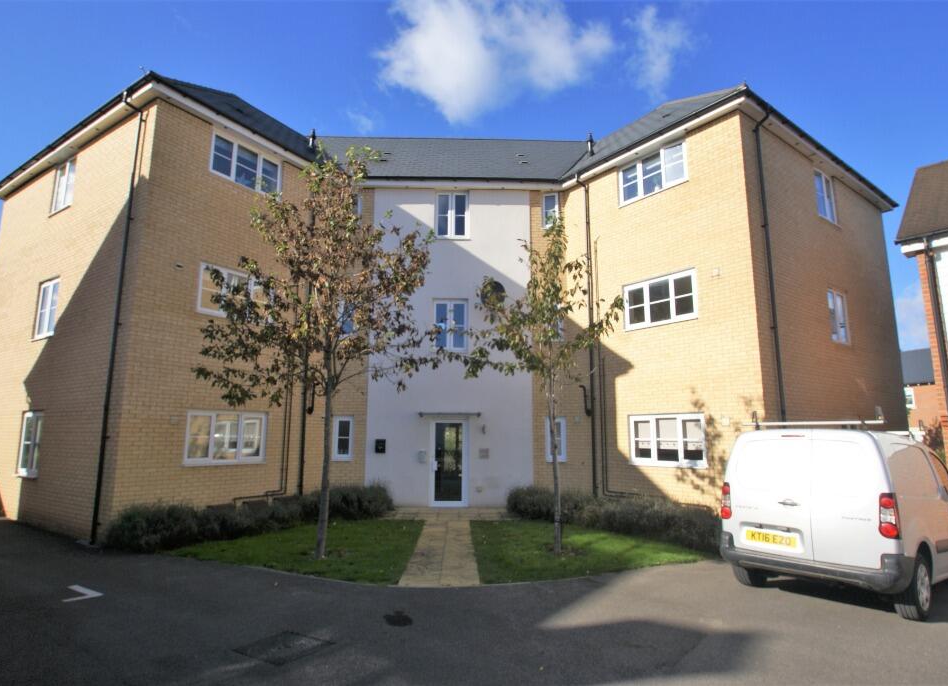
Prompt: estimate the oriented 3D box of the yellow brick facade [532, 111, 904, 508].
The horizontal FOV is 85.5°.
[{"bbox_3d":[6.570,0.067,13.390,8.872,7.953,5.300,7,-12,-38],"label":"yellow brick facade"}]

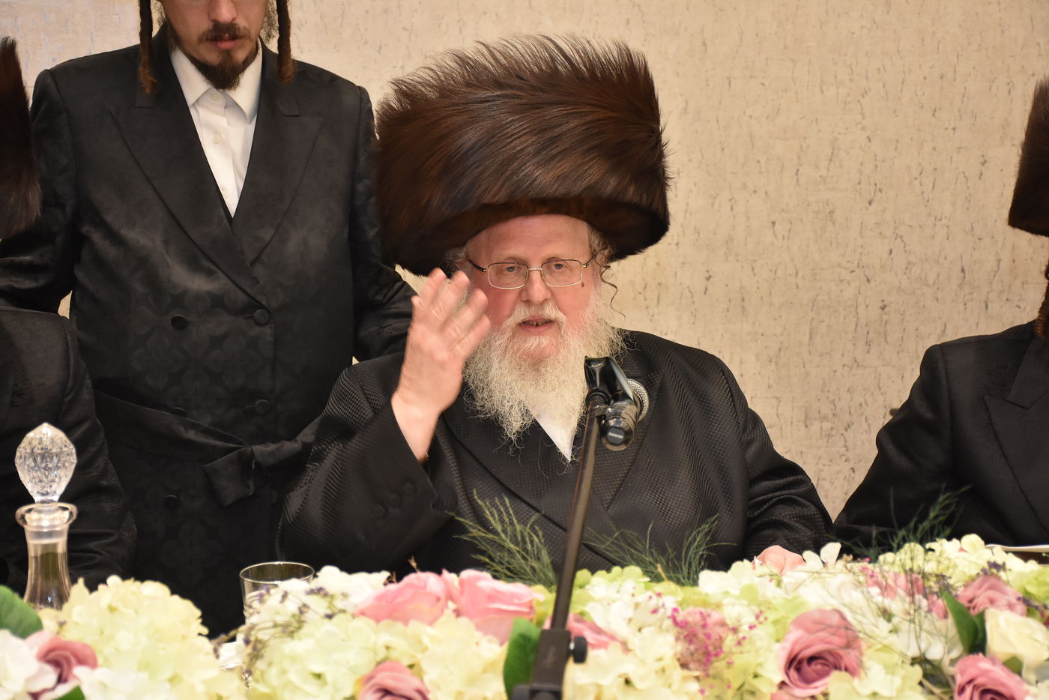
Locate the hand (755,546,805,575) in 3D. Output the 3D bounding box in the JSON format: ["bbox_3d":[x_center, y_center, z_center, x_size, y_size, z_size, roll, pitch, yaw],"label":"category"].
[{"bbox_3d":[0.291,0.268,2.490,0.090,0.080,0.130,3,12,19],"label":"hand"}]

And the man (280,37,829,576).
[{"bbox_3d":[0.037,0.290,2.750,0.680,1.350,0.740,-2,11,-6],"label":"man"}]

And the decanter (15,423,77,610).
[{"bbox_3d":[-0.497,0.225,2.310,0.110,0.300,0.110,-1,11,0],"label":"decanter"}]

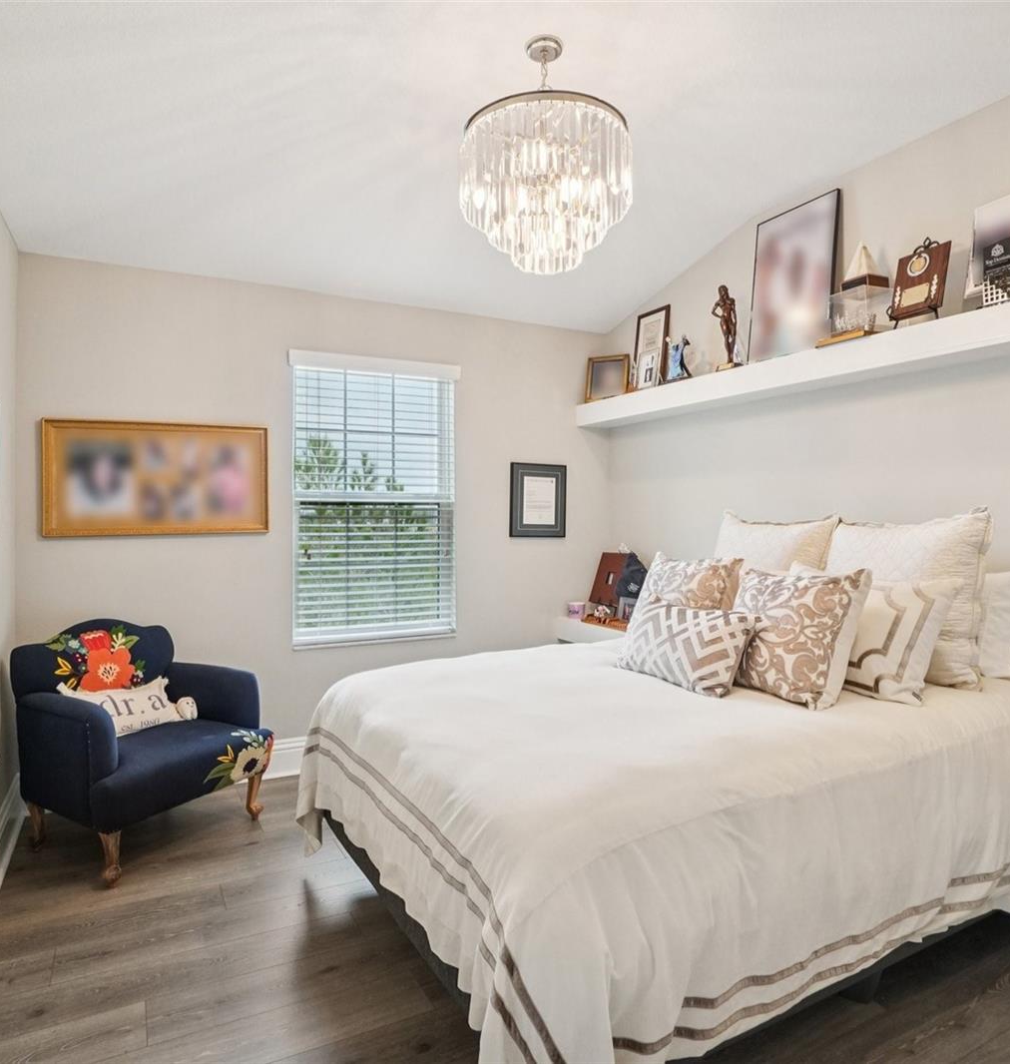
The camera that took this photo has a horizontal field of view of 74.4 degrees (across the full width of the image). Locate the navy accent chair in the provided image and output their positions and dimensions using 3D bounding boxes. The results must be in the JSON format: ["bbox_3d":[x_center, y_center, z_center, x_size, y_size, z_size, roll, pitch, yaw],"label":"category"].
[{"bbox_3d":[-1.466,0.822,2.745,0.680,0.870,0.750,1,1,30],"label":"navy accent chair"}]

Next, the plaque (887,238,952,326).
[{"bbox_3d":[1.638,-0.975,2.612,0.085,0.330,0.200,9,-3,-29],"label":"plaque"}]

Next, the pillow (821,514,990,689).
[{"bbox_3d":[1.556,0.243,2.669,0.190,0.610,0.610,13,-5,-29],"label":"pillow"}]

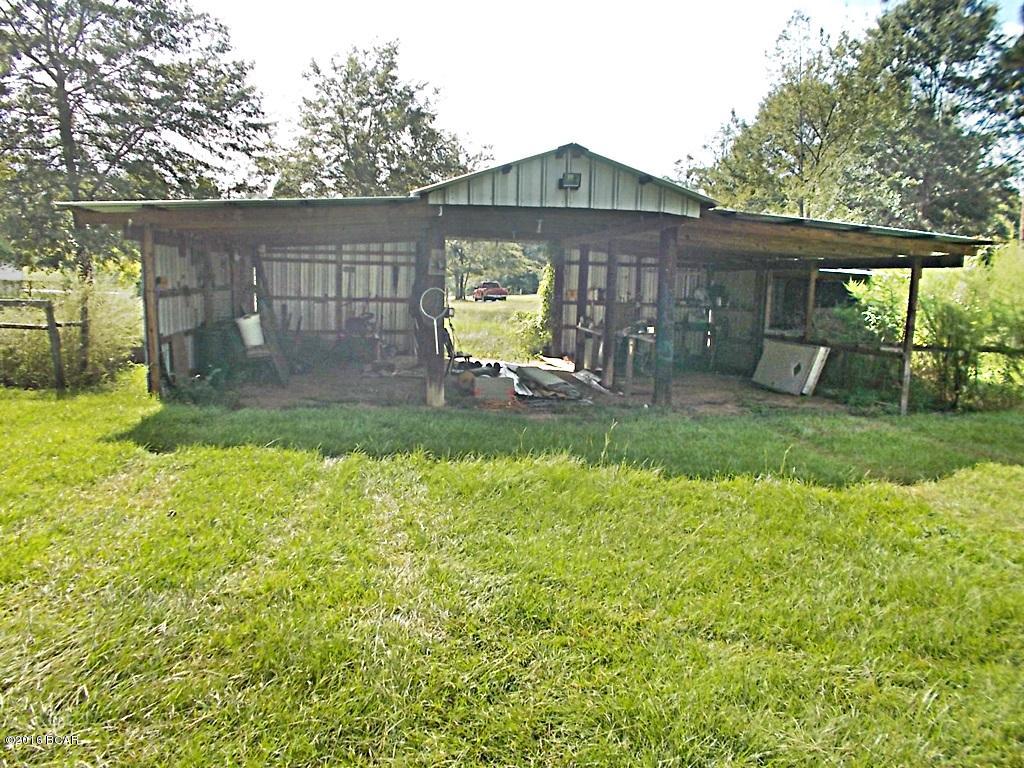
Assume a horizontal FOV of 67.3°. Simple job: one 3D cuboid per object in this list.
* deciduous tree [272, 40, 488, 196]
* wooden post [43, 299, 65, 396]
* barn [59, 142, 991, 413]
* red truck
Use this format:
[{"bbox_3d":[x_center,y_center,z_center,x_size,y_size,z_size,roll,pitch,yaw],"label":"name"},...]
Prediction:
[{"bbox_3d":[-4.566,-6.818,26.376,8.600,9.750,8.400,2,7,0],"label":"deciduous tree"},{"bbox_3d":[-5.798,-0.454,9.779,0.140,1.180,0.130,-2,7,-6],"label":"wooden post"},{"bbox_3d":[0.259,-1.662,12.268,11.850,3.300,5.500,1,7,-7],"label":"barn"},{"bbox_3d":[-1.857,-8.267,68.000,1.950,1.780,5.300,0,7,-15],"label":"red truck"}]

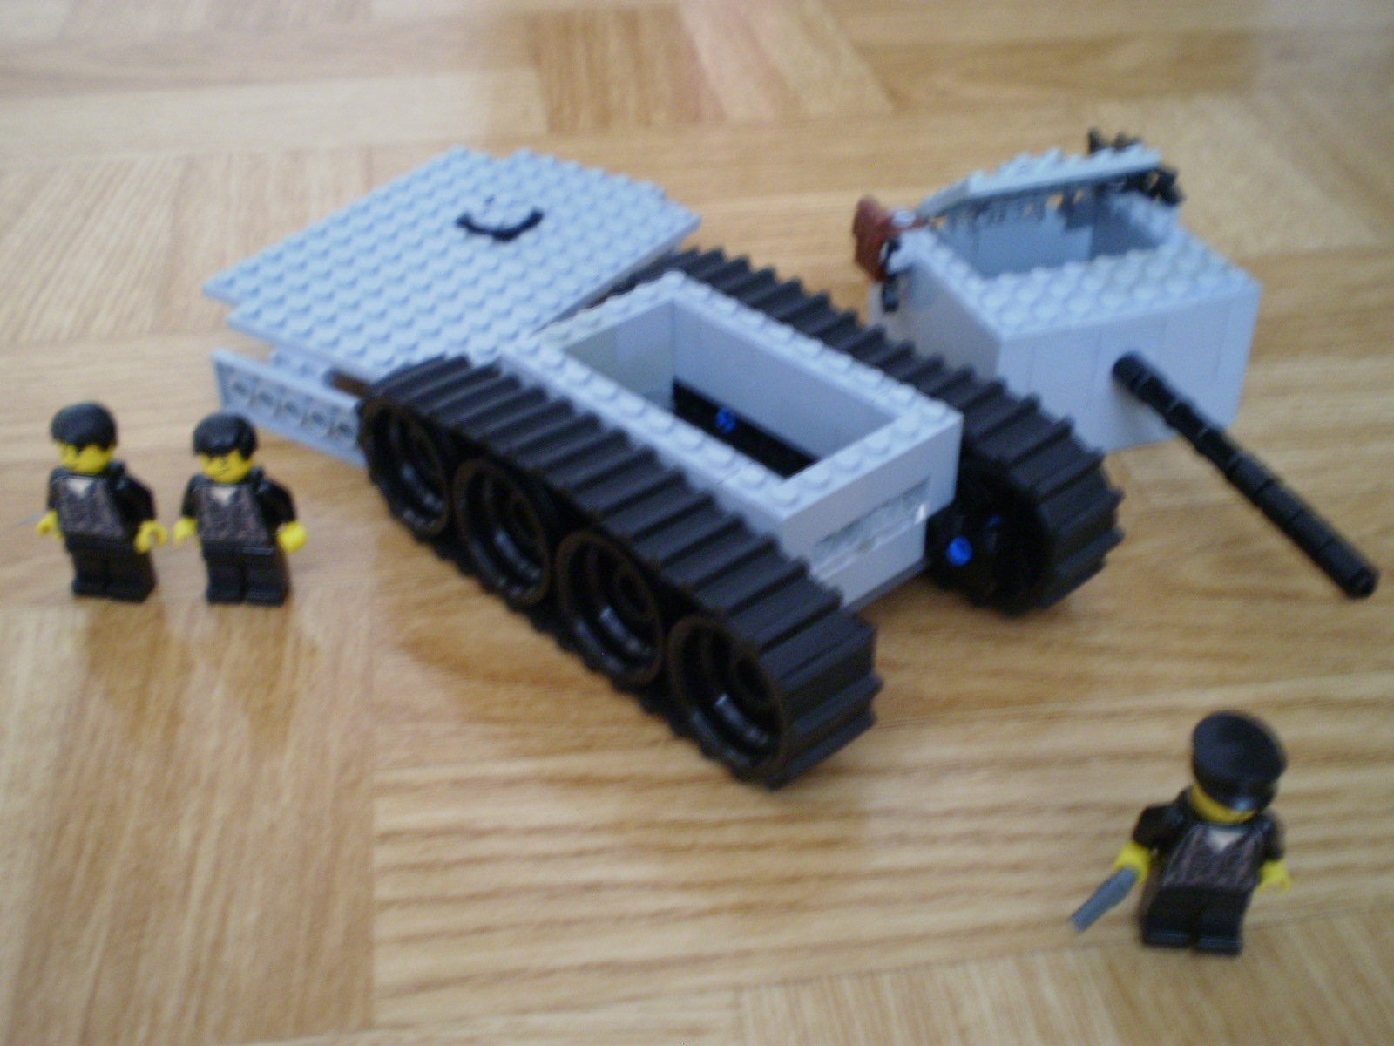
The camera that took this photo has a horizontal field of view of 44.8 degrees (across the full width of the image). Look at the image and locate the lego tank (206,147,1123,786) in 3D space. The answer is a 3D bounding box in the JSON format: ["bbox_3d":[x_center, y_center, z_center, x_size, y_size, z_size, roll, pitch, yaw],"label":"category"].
[{"bbox_3d":[-0.015,-0.037,0.379,0.121,0.048,0.222,-29,45,-34],"label":"lego tank"}]

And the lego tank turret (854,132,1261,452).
[{"bbox_3d":[0.080,-0.054,0.390,0.072,0.055,0.066,-12,37,-16],"label":"lego tank turret"}]

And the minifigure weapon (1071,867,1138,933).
[{"bbox_3d":[0.064,0.059,0.264,0.016,0.006,0.004,-40,48,-14],"label":"minifigure weapon"}]

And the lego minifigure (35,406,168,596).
[{"bbox_3d":[-0.119,-0.004,0.340,0.027,0.041,0.015,5,36,7],"label":"lego minifigure"}]

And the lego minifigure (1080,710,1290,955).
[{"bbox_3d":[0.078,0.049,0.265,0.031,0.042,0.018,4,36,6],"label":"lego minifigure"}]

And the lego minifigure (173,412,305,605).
[{"bbox_3d":[-0.091,-0.003,0.339,0.027,0.041,0.015,3,36,4],"label":"lego minifigure"}]

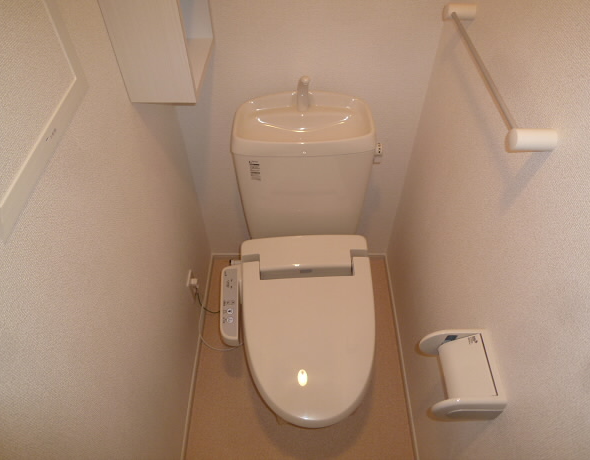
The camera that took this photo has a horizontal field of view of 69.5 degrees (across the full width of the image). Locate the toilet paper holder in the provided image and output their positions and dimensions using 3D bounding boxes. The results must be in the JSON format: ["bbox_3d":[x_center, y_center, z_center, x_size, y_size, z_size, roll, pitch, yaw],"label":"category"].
[{"bbox_3d":[0.338,0.298,0.877,0.127,0.120,0.141,0,50,1],"label":"toilet paper holder"}]

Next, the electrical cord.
[{"bbox_3d":[-0.272,0.314,1.531,0.165,0.160,0.215,0,50,1],"label":"electrical cord"}]

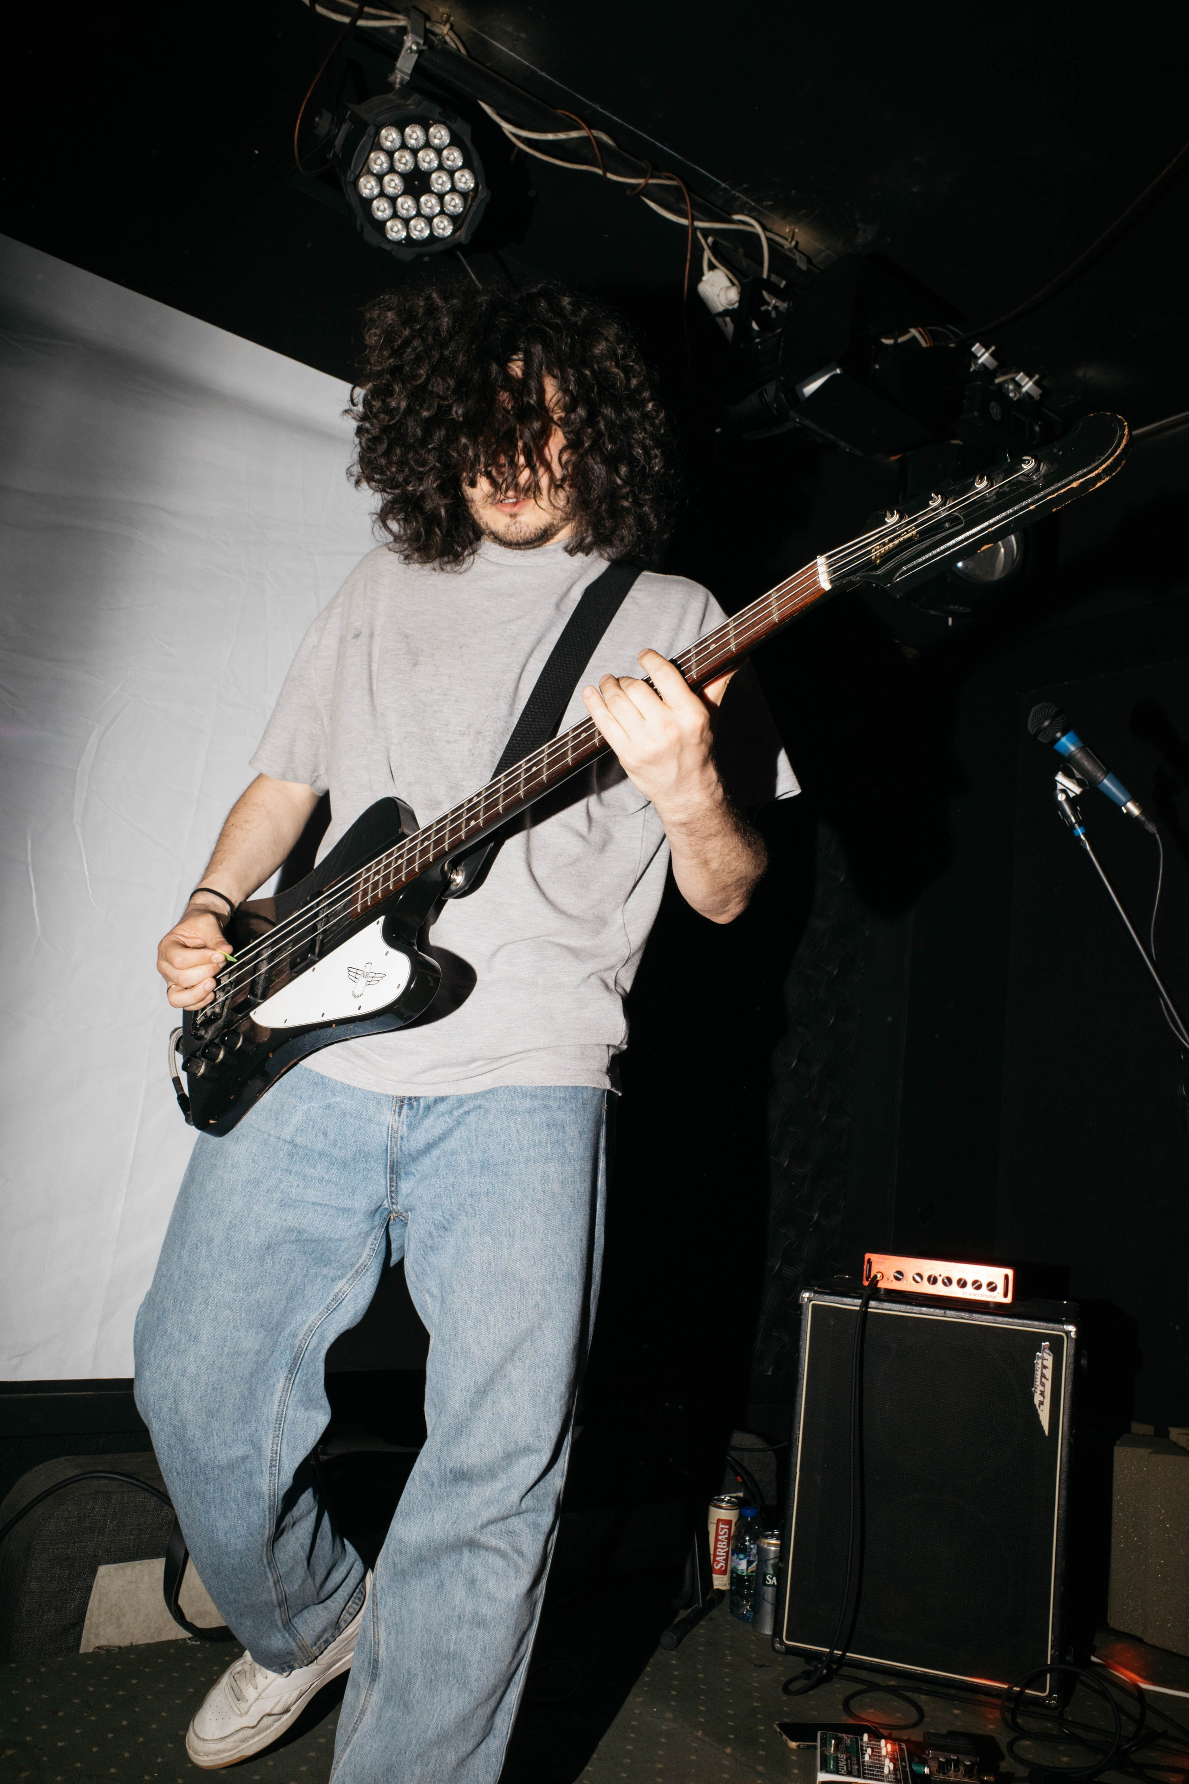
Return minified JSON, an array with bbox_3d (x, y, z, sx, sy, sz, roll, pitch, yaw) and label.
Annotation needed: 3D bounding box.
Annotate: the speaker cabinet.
[{"bbox_3d":[0.633,1.076,2.593,0.479,0.616,0.390,2,-10,19],"label":"speaker cabinet"}]

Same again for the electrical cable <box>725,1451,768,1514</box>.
[{"bbox_3d":[0.312,1.218,2.860,0.100,0.140,0.090,6,-10,0],"label":"electrical cable"}]

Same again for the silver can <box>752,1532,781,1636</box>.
[{"bbox_3d":[0.334,1.285,2.587,0.066,0.168,0.066,6,-10,1],"label":"silver can"}]

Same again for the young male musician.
[{"bbox_3d":[-0.121,0.206,1.637,0.660,1.880,0.820,4,-10,11],"label":"young male musician"}]

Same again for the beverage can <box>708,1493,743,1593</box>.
[{"bbox_3d":[0.256,1.311,2.789,0.066,0.168,0.066,6,-10,1],"label":"beverage can"}]

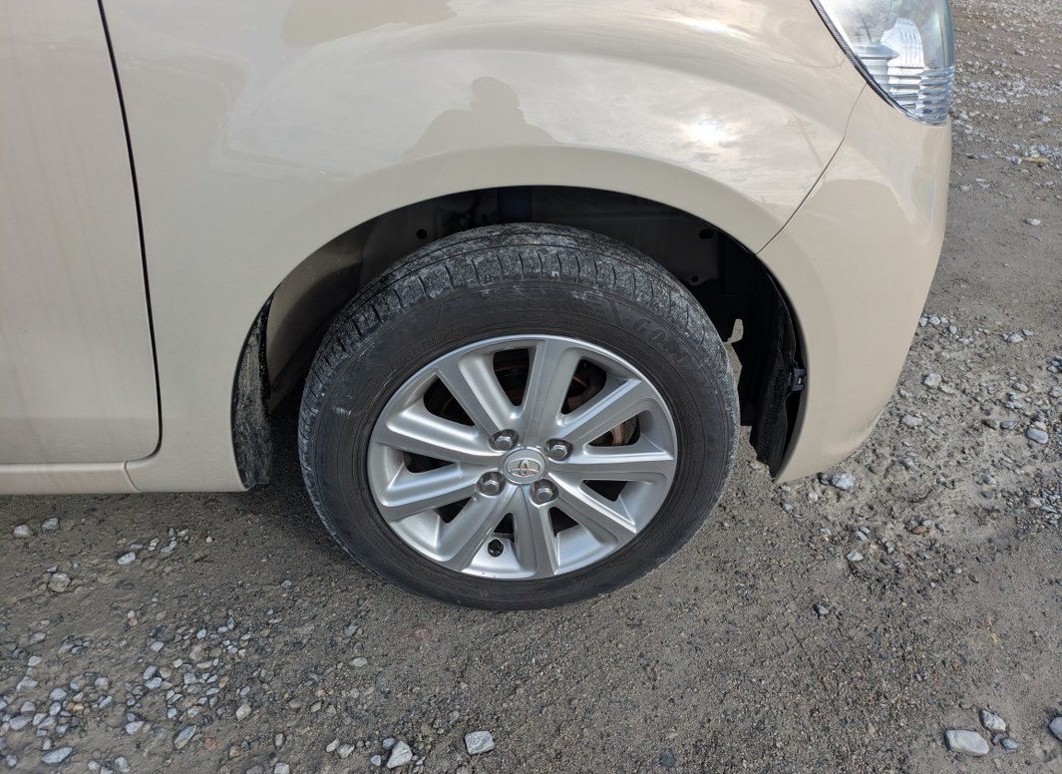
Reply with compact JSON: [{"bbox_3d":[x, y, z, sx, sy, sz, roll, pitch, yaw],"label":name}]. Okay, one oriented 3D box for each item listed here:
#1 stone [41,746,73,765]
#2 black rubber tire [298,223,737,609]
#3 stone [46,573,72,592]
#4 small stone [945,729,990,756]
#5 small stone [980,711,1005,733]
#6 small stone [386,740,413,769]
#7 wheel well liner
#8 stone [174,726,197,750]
[{"bbox_3d":[-0.567,0.442,0.921,0.032,0.013,0.016,-14,36,-23],"label":"stone"},{"bbox_3d":[-0.012,0.063,1.028,0.571,0.563,0.172,0,33,-3],"label":"black rubber tire"},{"bbox_3d":[-0.703,0.291,1.145,0.030,0.019,0.039,-24,41,-34],"label":"stone"},{"bbox_3d":[0.546,0.445,0.960,0.054,0.019,0.034,7,33,9],"label":"small stone"},{"bbox_3d":[0.596,0.432,0.989,0.021,0.014,0.032,-18,38,-28],"label":"small stone"},{"bbox_3d":[-0.158,0.447,0.930,0.023,0.016,0.035,25,40,32],"label":"small stone"},{"bbox_3d":[-0.009,-0.089,0.970,0.690,0.410,0.240,0,33,-3],"label":"wheel well liner"},{"bbox_3d":[-0.425,0.431,0.944,0.015,0.012,0.032,16,35,21],"label":"stone"}]

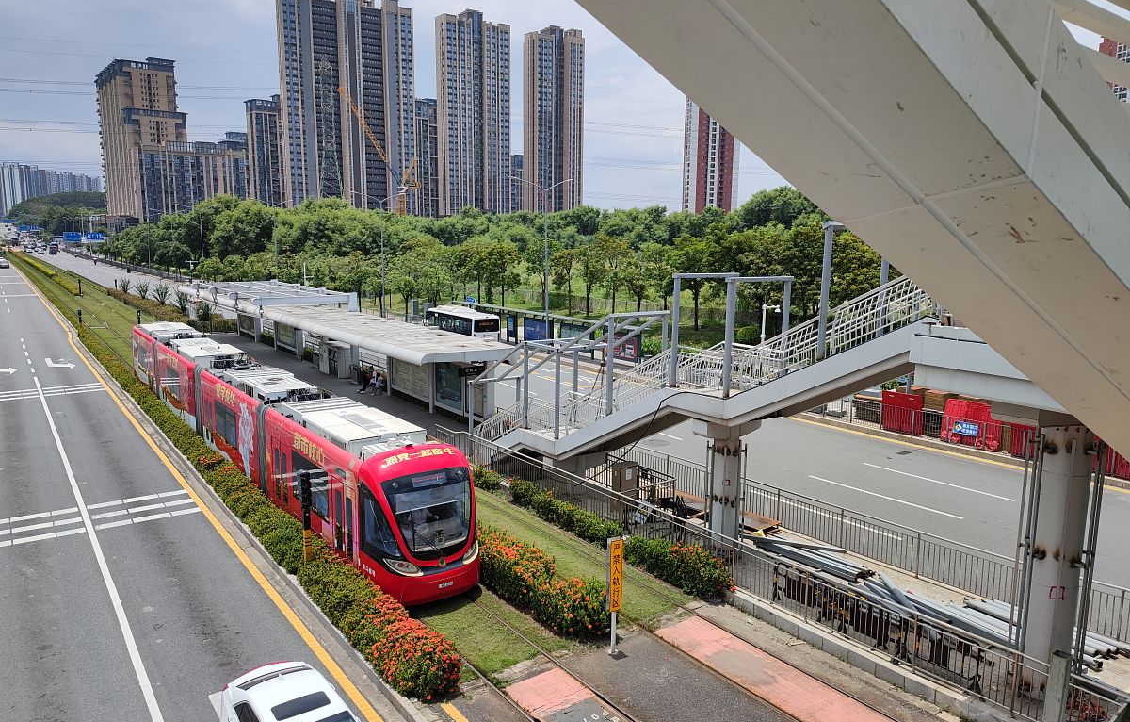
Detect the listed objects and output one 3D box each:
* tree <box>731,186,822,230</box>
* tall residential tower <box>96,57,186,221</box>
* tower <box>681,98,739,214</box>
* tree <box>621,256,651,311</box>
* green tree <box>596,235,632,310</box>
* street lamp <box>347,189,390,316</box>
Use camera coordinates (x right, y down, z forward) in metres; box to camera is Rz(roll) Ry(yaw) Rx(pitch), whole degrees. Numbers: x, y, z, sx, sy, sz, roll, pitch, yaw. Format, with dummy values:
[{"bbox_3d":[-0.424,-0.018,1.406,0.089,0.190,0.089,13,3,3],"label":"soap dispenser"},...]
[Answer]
[{"bbox_3d":[28.740,-15.318,106.893,12.000,16.670,12.000,0,8,0],"label":"tree"},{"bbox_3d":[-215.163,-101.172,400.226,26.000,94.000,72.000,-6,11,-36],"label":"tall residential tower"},{"bbox_3d":[73.296,-99.252,399.784,24.500,98.000,19.000,-1,8,-10],"label":"tower"},{"bbox_3d":[7.788,-7.747,85.030,3.600,7.100,3.600,1,9,0],"label":"tree"},{"bbox_3d":[5.564,-9.412,87.886,4.000,9.500,4.000,1,9,0],"label":"green tree"},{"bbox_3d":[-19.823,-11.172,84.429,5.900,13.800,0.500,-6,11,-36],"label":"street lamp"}]

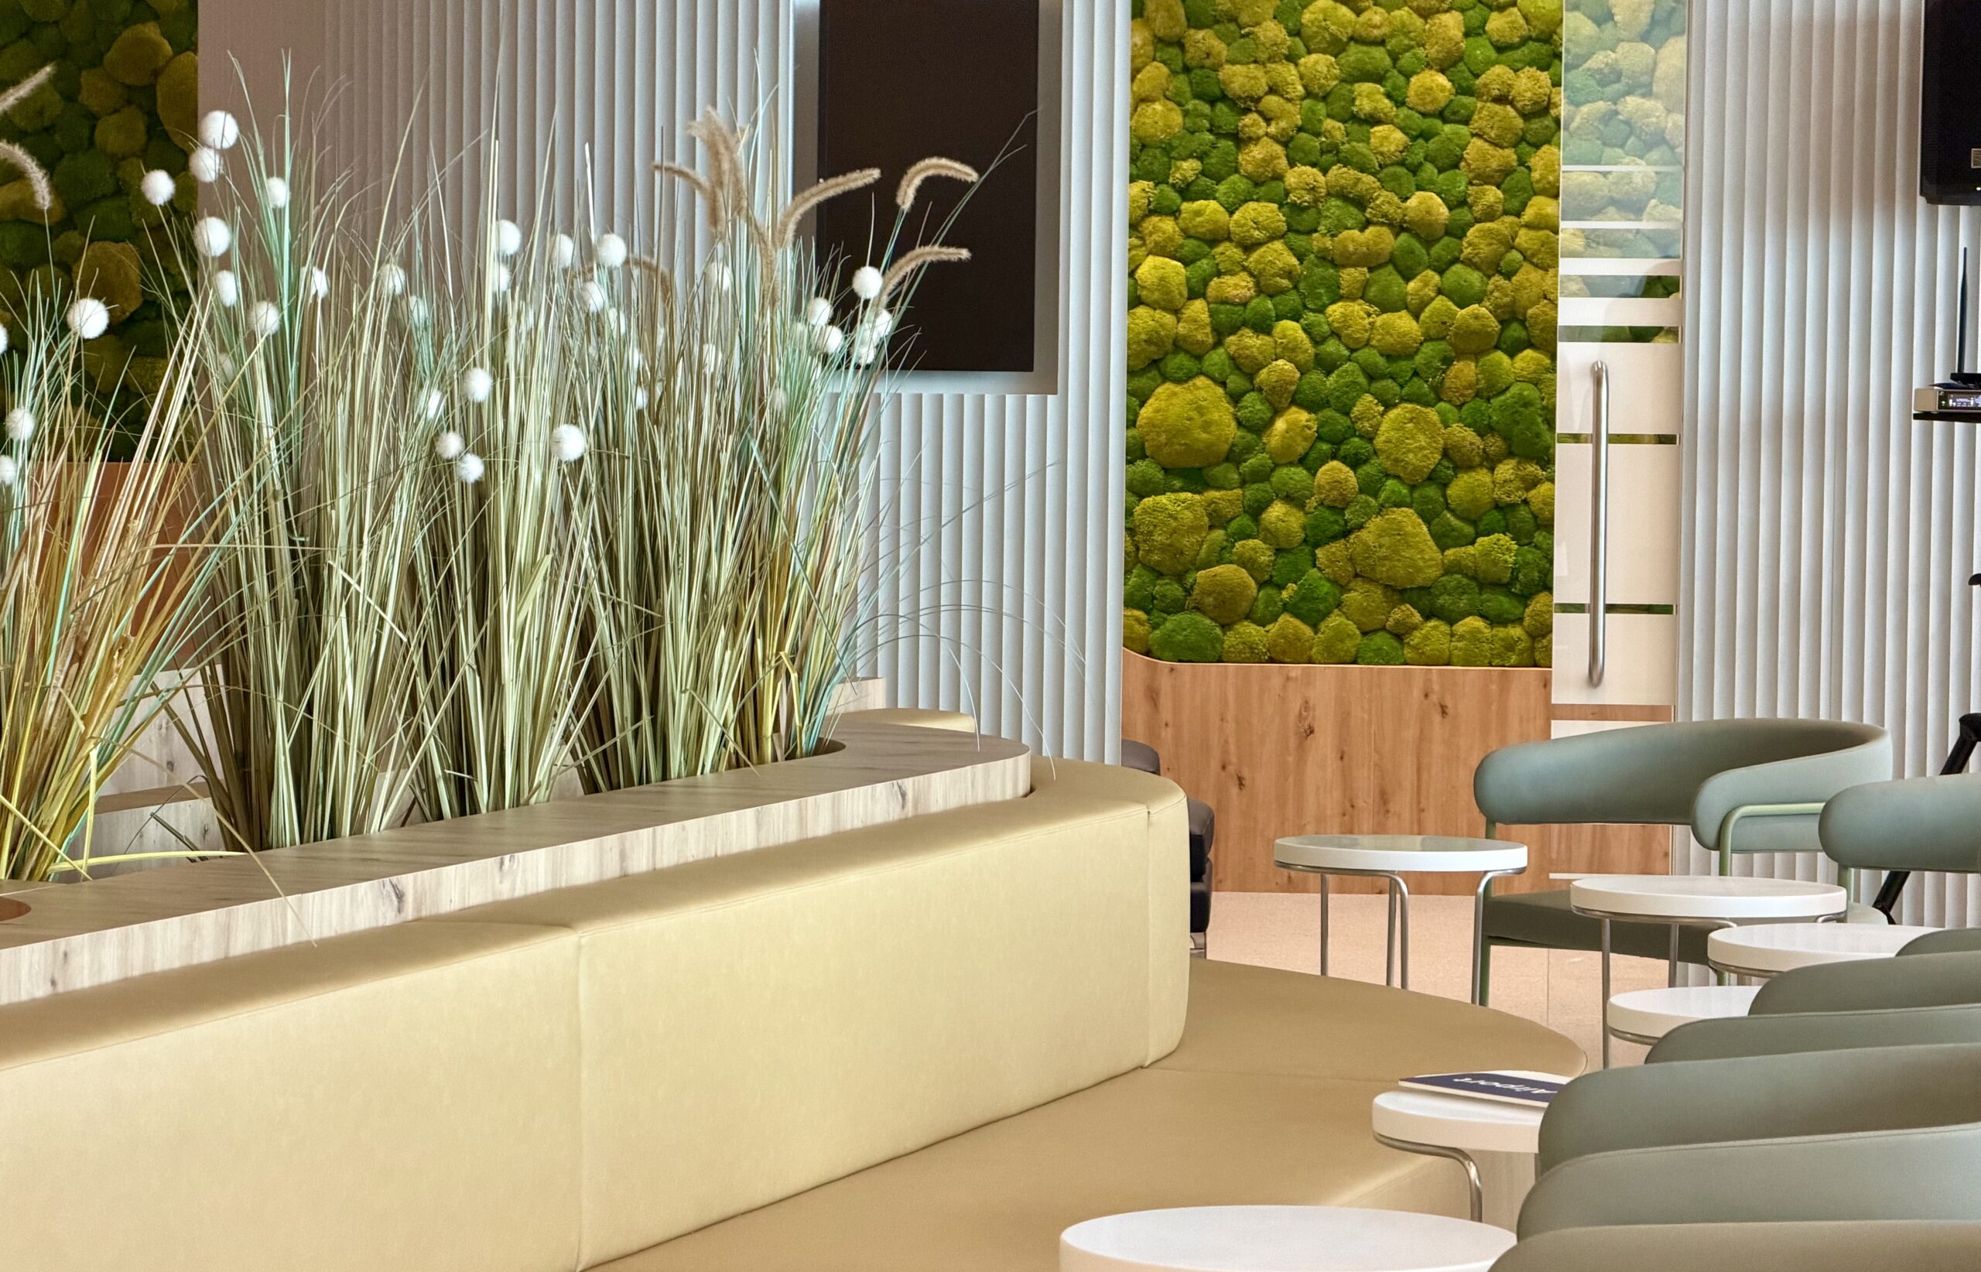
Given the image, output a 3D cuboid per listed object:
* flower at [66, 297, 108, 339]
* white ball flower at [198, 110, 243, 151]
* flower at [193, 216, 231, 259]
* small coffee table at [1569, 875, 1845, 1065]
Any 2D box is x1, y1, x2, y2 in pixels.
[{"bbox_3d":[-0.946,-0.333,6.000,0.043,0.043,0.043,1,3,0],"label":"flower"},{"bbox_3d":[-0.834,-0.547,6.200,0.043,0.043,0.043,1,3,0],"label":"white ball flower"},{"bbox_3d":[-0.856,-0.439,6.300,0.043,0.043,0.043,1,3,0],"label":"flower"},{"bbox_3d":[1.157,0.674,9.247,0.445,0.540,0.445,1,3,0],"label":"small coffee table"}]

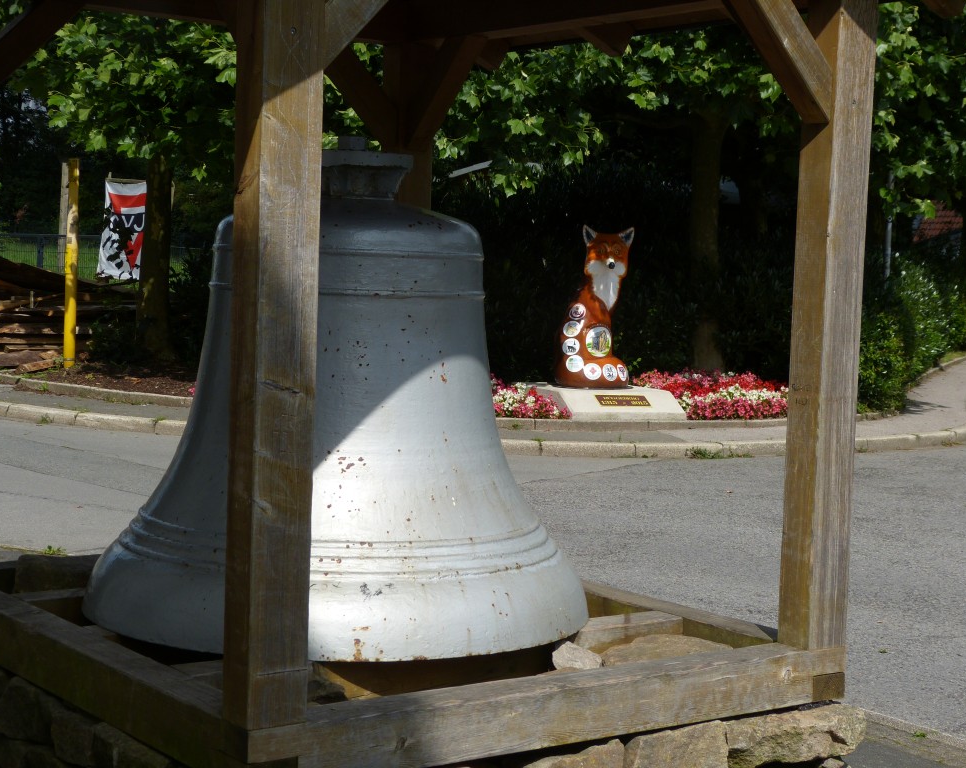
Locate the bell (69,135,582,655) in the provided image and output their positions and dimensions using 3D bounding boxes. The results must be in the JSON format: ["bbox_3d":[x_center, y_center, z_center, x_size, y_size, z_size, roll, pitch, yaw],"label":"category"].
[{"bbox_3d":[-0.413,-0.016,5.165,1.530,1.370,1.530,2,4,-5],"label":"bell"}]

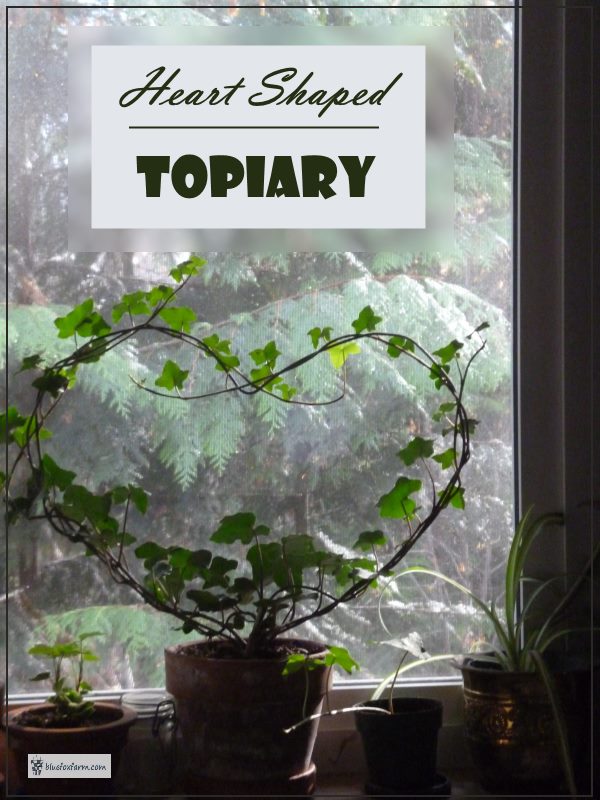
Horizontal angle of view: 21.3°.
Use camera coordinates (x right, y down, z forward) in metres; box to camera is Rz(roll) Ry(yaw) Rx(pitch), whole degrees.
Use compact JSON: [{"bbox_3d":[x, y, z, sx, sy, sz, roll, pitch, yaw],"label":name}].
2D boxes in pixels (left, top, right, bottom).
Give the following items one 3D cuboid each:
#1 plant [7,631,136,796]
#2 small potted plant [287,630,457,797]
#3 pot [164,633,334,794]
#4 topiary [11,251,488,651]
[{"bbox_3d":[-0.217,0.303,1.512,0.126,0.170,0.126,0,0,-6],"label":"plant"},{"bbox_3d":[0.043,0.310,1.561,0.166,0.156,0.133,0,0,0],"label":"small potted plant"},{"bbox_3d":[-0.051,0.318,1.576,0.164,0.143,0.164,0,0,0],"label":"pot"},{"bbox_3d":[-0.051,0.053,1.460,0.440,0.370,0.180,0,0,-11],"label":"topiary"}]

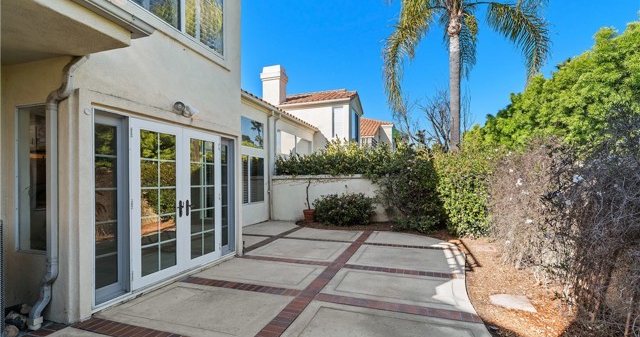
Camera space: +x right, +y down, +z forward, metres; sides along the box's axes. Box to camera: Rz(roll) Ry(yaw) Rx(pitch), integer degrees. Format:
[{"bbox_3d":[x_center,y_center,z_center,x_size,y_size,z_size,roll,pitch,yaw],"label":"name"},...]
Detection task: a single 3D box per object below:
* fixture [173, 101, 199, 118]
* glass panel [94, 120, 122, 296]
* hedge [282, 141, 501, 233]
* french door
[{"bbox_3d":[-1.867,-0.806,3.941,0.180,0.170,0.340,-1,-2,20],"label":"fixture"},{"bbox_3d":[-2.400,0.412,3.189,0.060,1.970,0.340,-1,-2,19],"label":"glass panel"},{"bbox_3d":[1.420,0.440,8.250,5.700,2.380,1.400,-1,-2,15],"label":"hedge"},{"bbox_3d":[-1.962,0.447,4.100,0.080,2.032,1.590,-1,-2,19],"label":"french door"}]

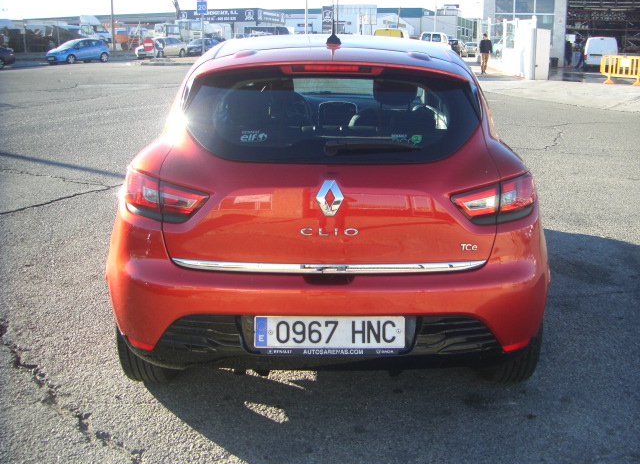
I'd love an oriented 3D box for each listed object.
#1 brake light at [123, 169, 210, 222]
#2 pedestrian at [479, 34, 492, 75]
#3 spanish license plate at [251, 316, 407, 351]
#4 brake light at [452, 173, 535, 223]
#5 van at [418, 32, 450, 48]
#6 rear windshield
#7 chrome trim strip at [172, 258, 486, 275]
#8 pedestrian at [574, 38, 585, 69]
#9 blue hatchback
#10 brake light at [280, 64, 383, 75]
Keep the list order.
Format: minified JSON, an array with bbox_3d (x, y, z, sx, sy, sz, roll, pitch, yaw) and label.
[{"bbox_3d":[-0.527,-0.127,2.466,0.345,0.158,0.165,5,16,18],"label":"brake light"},{"bbox_3d":[7.324,-7.845,31.000,0.550,1.730,0.360,5,16,19],"label":"pedestrian"},{"bbox_3d":[0.035,0.349,2.430,0.520,0.110,0.015,0,7,1],"label":"spanish license plate"},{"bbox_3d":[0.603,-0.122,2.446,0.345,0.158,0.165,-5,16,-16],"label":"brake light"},{"bbox_3d":[7.598,-12.247,46.626,1.700,1.860,4.100,5,16,17],"label":"van"},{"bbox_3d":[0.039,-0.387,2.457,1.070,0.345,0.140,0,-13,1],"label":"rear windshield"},{"bbox_3d":[0.036,0.117,2.424,1.090,0.037,0.070,0,15,1],"label":"chrome trim strip"},{"bbox_3d":[14.388,-9.908,39.000,0.400,1.680,0.500,9,18,29],"label":"pedestrian"},{"bbox_3d":[-15.500,-11.586,45.000,1.720,1.480,3.950,11,19,36],"label":"blue hatchback"},{"bbox_3d":[0.040,-0.573,2.473,0.360,0.037,0.050,0,7,1],"label":"brake light"}]

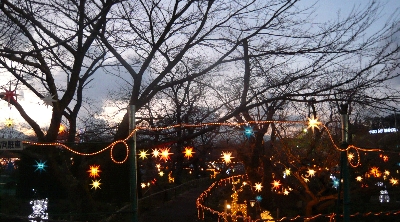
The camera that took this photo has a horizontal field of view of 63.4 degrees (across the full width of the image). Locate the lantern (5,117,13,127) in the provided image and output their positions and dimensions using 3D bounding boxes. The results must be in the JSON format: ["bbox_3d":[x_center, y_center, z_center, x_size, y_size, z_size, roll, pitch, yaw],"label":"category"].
[{"bbox_3d":[-5.920,0.355,10.000,0.266,0.309,0.226,4,-8,-30],"label":"lantern"}]

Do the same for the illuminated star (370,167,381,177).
[{"bbox_3d":[7.053,2.471,13.000,0.400,0.400,0.330,-2,-3,28],"label":"illuminated star"}]

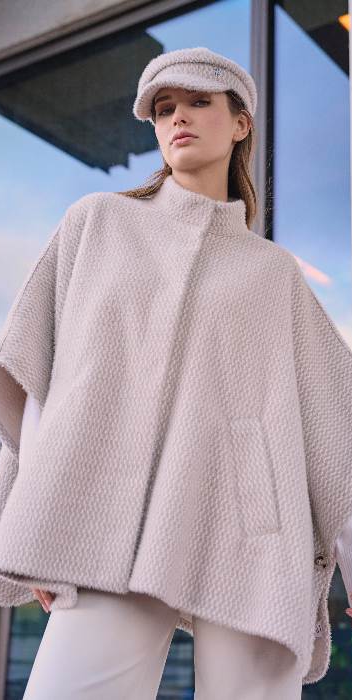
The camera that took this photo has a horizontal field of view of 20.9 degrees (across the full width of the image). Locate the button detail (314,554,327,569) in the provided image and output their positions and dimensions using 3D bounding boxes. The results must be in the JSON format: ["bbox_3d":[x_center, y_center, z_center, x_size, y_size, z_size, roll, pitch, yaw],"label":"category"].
[{"bbox_3d":[0.225,0.329,1.480,0.019,0.019,0.007,7,-16,-19],"label":"button detail"}]

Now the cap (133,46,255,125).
[{"bbox_3d":[0.033,-0.444,1.630,0.205,0.140,0.255,-4,-11,22],"label":"cap"}]

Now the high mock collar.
[{"bbox_3d":[0.039,-0.221,1.575,0.160,0.080,0.150,11,-6,11],"label":"high mock collar"}]

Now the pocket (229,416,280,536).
[{"bbox_3d":[0.116,0.187,1.400,0.046,0.170,0.020,-5,-20,-14],"label":"pocket"}]

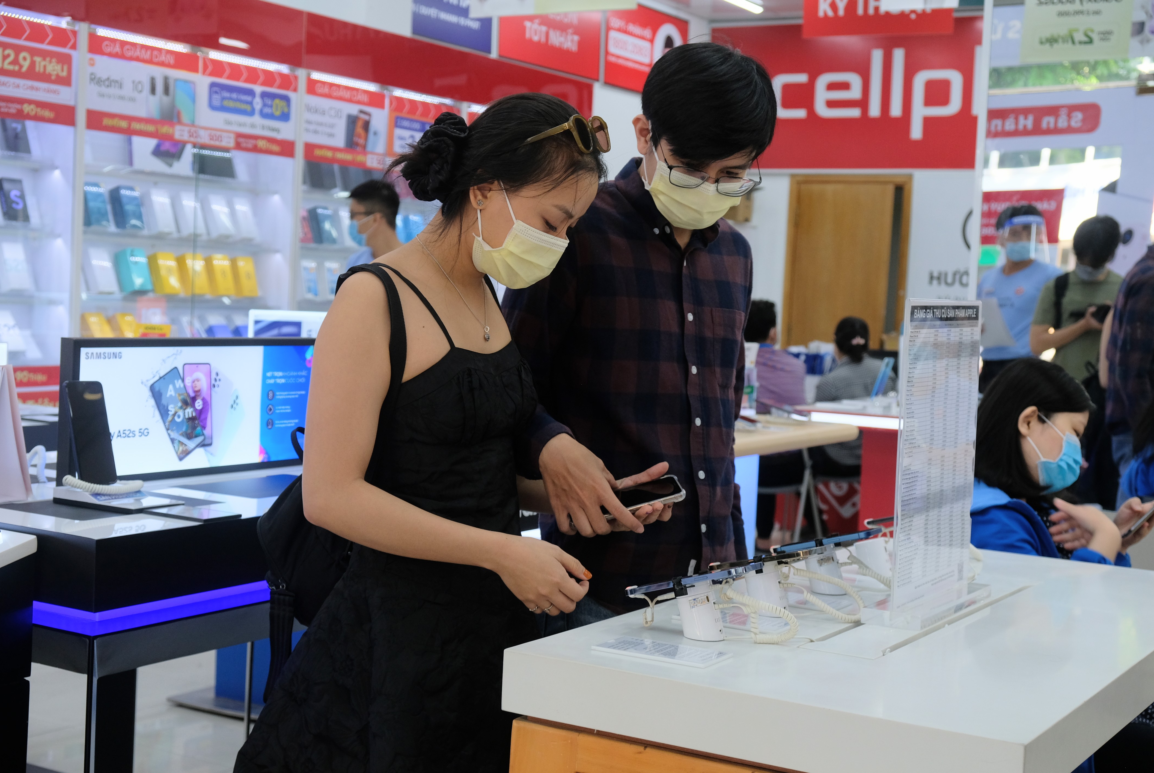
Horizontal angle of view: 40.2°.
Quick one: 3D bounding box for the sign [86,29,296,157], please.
[{"bbox_3d":[-1.479,-1.123,6.173,0.030,0.346,1.070,4,4,34],"label":"sign"}]

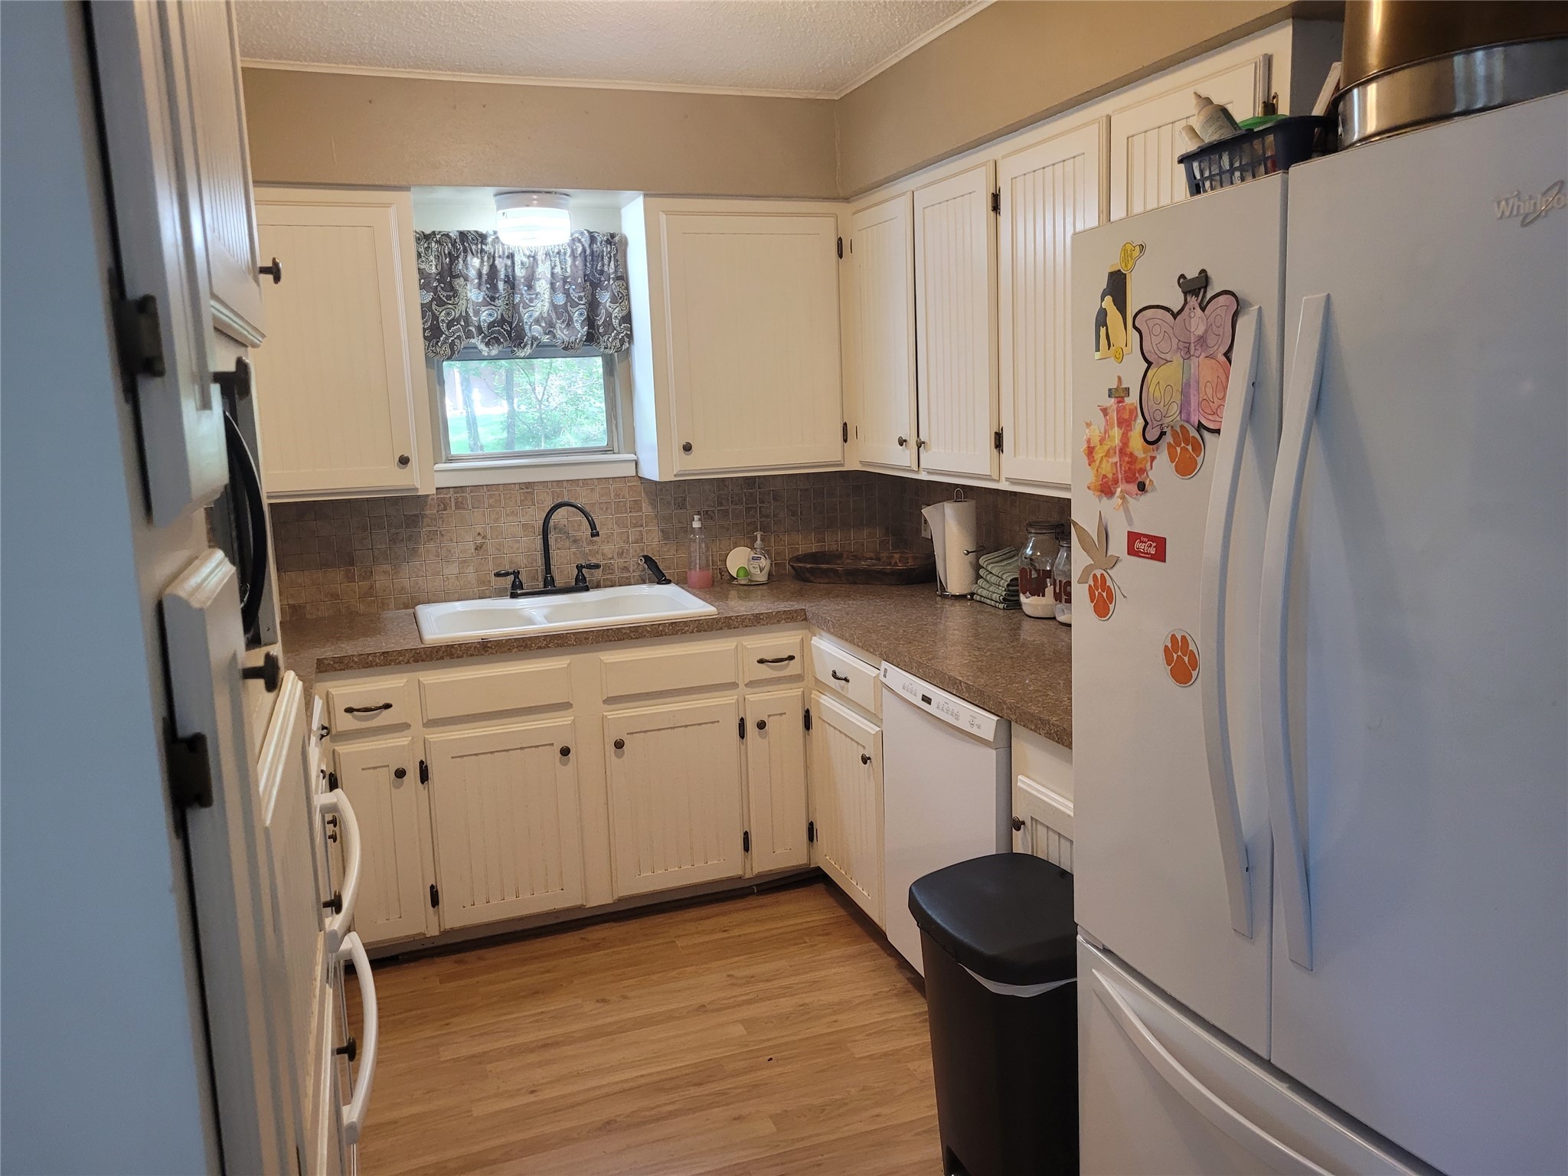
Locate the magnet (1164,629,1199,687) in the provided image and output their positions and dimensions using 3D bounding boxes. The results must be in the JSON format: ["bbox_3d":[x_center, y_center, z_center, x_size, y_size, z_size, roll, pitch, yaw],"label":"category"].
[{"bbox_3d":[0.543,0.097,1.613,0.005,0.079,0.077,-5,8,-22],"label":"magnet"}]

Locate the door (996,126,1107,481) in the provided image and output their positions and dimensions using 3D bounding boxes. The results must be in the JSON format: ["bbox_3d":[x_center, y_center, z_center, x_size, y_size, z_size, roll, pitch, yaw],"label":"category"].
[{"bbox_3d":[0.607,-0.617,2.679,0.022,0.765,0.400,-5,10,-19],"label":"door"}]

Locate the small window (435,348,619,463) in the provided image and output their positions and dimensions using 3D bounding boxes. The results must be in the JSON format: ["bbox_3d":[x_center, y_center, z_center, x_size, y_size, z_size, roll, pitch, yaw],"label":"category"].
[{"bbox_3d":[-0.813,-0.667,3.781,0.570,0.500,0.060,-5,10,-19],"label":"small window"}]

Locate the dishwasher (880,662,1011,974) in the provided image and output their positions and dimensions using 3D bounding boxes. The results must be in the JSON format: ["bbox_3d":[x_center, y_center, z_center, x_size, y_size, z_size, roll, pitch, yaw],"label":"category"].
[{"bbox_3d":[0.642,0.620,2.900,0.610,0.825,0.600,-5,10,-19],"label":"dishwasher"}]

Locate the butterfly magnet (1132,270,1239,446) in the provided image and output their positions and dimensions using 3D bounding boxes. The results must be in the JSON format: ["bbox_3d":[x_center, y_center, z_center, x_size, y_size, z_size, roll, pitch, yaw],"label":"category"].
[{"bbox_3d":[0.525,-0.302,1.563,0.012,0.225,0.204,-5,8,-22],"label":"butterfly magnet"}]

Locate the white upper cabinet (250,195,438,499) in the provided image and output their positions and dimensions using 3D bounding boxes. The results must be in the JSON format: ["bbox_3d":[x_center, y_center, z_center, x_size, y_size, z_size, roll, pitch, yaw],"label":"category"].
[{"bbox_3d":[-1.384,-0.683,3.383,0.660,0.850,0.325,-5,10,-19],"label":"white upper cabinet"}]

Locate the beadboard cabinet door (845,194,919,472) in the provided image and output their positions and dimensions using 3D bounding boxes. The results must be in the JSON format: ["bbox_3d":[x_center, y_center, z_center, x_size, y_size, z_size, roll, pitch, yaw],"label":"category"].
[{"bbox_3d":[0.309,-0.752,3.521,0.022,0.775,0.428,-5,10,-19],"label":"beadboard cabinet door"}]

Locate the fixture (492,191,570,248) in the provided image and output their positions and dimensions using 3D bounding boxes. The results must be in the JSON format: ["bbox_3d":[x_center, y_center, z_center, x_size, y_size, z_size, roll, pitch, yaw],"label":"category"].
[{"bbox_3d":[-0.745,-1.088,3.506,0.230,0.140,0.230,-5,10,-19],"label":"fixture"}]

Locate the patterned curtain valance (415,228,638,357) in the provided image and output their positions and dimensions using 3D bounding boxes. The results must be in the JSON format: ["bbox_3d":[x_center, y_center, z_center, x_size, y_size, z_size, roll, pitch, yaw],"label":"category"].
[{"bbox_3d":[-0.792,-0.908,3.630,0.650,0.380,0.090,-5,10,-19],"label":"patterned curtain valance"}]

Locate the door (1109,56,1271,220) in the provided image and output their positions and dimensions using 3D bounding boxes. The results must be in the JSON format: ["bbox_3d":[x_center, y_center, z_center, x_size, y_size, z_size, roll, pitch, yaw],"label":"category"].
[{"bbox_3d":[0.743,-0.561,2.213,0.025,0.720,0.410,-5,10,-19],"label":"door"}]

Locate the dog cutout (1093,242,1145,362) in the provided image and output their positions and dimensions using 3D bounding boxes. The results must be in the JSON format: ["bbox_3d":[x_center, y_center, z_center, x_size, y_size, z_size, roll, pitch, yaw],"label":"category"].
[{"bbox_3d":[0.476,-0.403,1.675,0.006,0.167,0.114,-5,8,-22],"label":"dog cutout"}]

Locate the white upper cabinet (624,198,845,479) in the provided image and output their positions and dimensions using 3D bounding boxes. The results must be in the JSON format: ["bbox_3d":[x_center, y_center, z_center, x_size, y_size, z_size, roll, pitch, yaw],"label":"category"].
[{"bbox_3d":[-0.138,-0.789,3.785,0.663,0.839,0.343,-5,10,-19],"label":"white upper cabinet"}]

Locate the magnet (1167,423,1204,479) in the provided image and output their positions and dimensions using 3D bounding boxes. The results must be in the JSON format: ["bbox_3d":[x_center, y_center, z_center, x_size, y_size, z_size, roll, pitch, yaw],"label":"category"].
[{"bbox_3d":[0.535,-0.184,1.575,0.005,0.079,0.077,-5,8,-22],"label":"magnet"}]

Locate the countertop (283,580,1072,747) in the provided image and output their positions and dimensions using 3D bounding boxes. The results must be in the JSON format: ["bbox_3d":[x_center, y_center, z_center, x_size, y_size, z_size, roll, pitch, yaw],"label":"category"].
[{"bbox_3d":[-0.308,0.198,2.921,2.380,0.042,2.160,-5,10,-19],"label":"countertop"}]

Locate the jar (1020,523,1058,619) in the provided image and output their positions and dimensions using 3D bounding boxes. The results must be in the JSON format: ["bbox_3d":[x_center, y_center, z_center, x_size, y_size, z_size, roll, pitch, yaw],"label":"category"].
[{"bbox_3d":[0.724,-0.053,3.317,0.118,0.260,0.118,-2,9,0],"label":"jar"}]

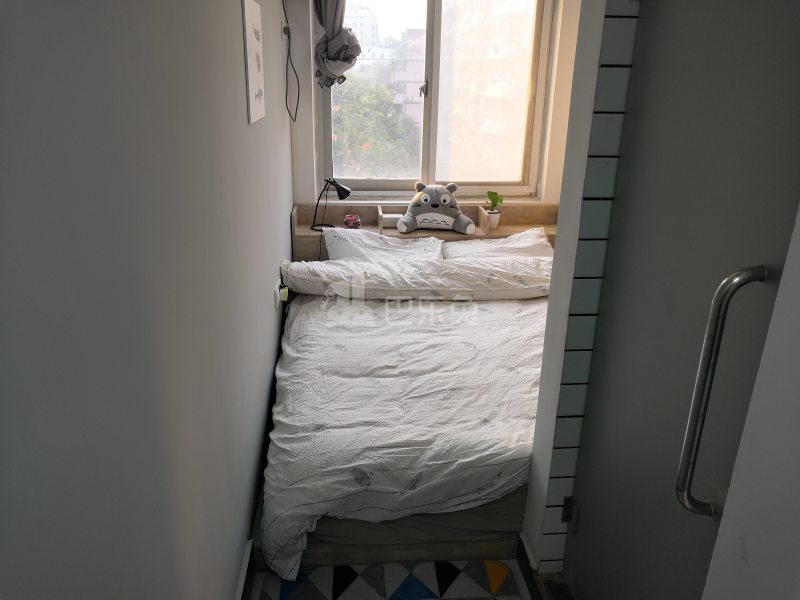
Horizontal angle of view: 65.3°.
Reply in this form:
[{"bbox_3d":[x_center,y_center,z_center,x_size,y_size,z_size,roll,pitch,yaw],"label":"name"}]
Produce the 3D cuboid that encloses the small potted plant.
[{"bbox_3d":[0.600,-0.570,3.952,0.108,0.239,0.099,-1,19,-5],"label":"small potted plant"}]

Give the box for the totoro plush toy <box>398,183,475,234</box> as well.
[{"bbox_3d":[0.222,-0.570,3.843,0.473,0.297,0.222,2,19,1],"label":"totoro plush toy"}]

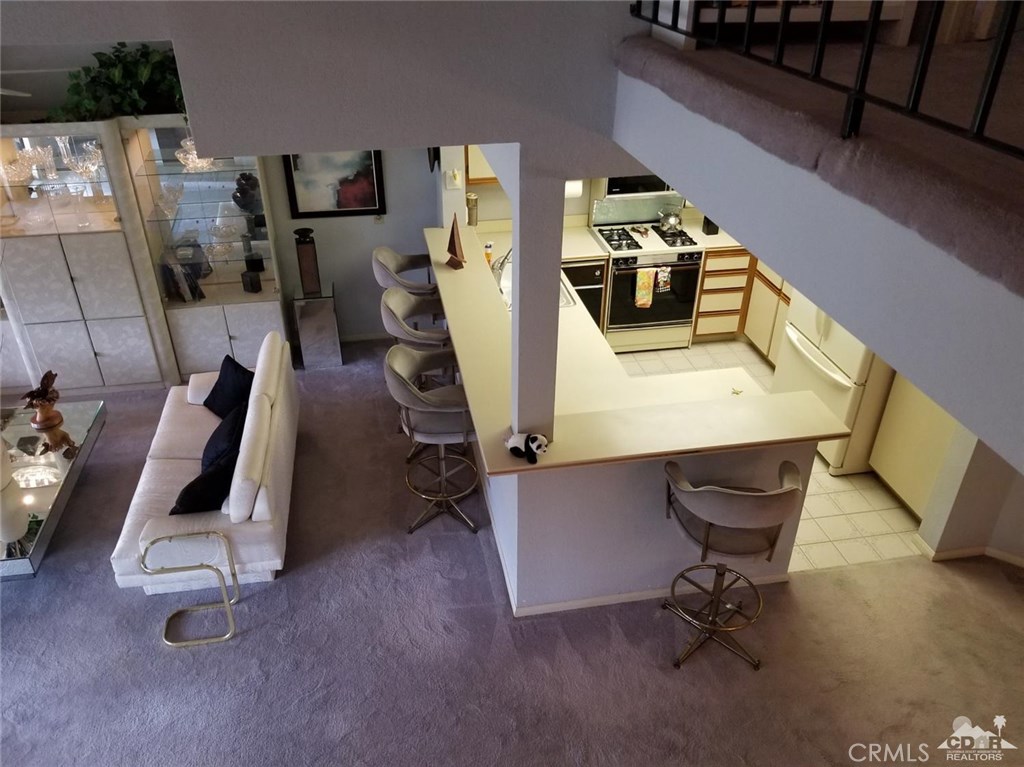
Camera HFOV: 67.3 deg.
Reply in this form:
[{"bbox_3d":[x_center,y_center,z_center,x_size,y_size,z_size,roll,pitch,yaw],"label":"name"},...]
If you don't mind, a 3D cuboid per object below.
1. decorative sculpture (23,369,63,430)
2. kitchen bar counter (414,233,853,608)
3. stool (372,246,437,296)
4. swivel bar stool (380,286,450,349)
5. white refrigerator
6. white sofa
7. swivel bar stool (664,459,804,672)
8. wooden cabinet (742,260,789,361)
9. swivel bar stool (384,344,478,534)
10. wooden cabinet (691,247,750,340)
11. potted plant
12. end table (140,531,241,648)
[{"bbox_3d":[-2.880,0.088,4.708,0.220,0.350,0.200,-5,31,-9],"label":"decorative sculpture"},{"bbox_3d":[0.437,-0.037,5.034,1.690,1.080,3.250,-5,31,-9],"label":"kitchen bar counter"},{"bbox_3d":[-0.688,-0.441,5.736,0.560,1.060,0.600,-3,30,-7],"label":"stool"},{"bbox_3d":[-0.541,-0.066,5.092,0.560,1.060,0.600,-3,30,-7],"label":"swivel bar stool"},{"bbox_3d":[2.389,-0.396,4.999,0.830,1.760,0.870,-5,31,-9],"label":"white refrigerator"},{"bbox_3d":[-1.767,0.407,4.600,0.820,0.720,1.740,-5,31,-9],"label":"white sofa"},{"bbox_3d":[0.984,0.816,3.588,0.620,1.060,0.560,1,30,1],"label":"swivel bar stool"},{"bbox_3d":[2.362,-0.535,6.095,0.600,0.900,0.920,-5,31,-9],"label":"wooden cabinet"},{"bbox_3d":[-0.411,0.315,4.435,0.560,1.060,0.600,-3,30,-6],"label":"swivel bar stool"},{"bbox_3d":[1.716,-0.871,6.668,0.460,0.900,0.600,-5,31,-9],"label":"wooden cabinet"},{"bbox_3d":[-2.552,-2.020,5.128,0.950,0.470,0.450,-5,31,-9],"label":"potted plant"},{"bbox_3d":[-1.562,1.009,3.783,0.370,0.500,0.290,-5,31,-9],"label":"end table"}]

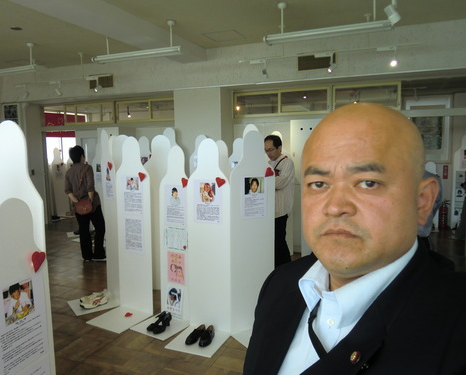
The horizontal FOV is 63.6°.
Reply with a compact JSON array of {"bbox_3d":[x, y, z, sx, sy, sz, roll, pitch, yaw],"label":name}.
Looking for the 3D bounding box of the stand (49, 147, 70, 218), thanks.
[{"bbox_3d":[-4.293,-0.070,9.109,0.400,1.690,0.400,2,5,22],"label":"stand"}]

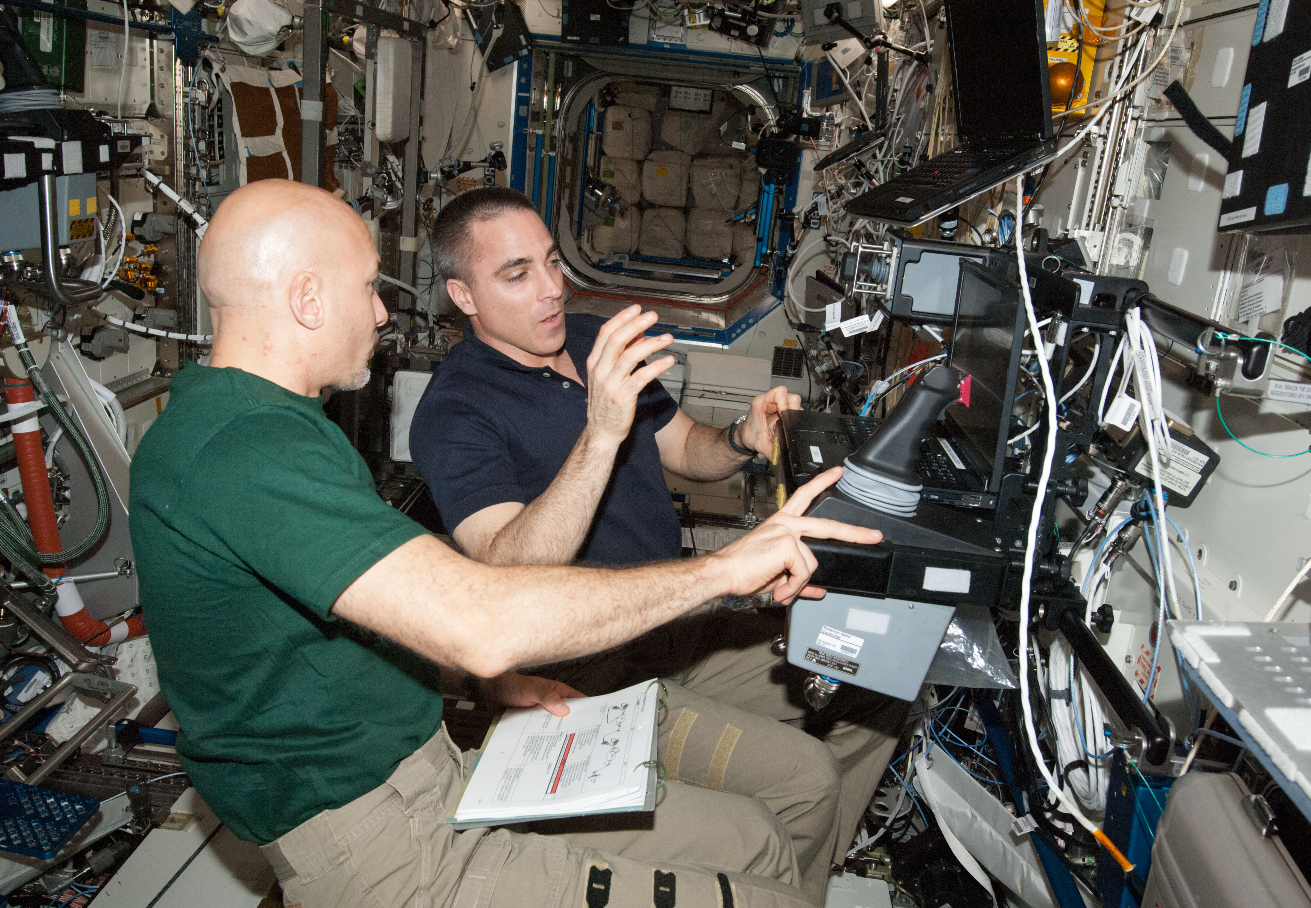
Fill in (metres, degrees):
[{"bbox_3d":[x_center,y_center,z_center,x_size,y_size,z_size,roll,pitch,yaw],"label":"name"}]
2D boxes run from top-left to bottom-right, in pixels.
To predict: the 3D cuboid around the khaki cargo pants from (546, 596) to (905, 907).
[{"bbox_3d":[0.044,0.479,1.583,0.570,0.440,0.400,17,21,37],"label":"khaki cargo pants"}]

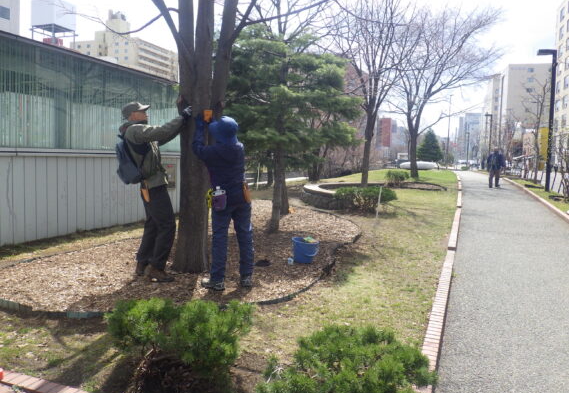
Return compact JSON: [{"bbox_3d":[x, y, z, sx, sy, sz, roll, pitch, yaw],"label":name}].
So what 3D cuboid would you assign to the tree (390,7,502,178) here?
[{"bbox_3d":[7.919,-5.059,22.500,5.400,8.400,5.200,1,5,0],"label":"tree"}]

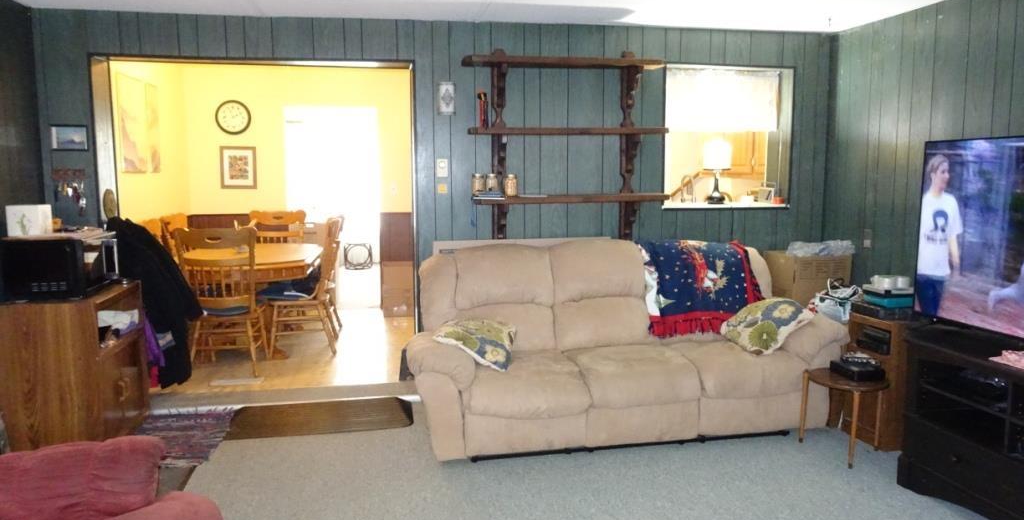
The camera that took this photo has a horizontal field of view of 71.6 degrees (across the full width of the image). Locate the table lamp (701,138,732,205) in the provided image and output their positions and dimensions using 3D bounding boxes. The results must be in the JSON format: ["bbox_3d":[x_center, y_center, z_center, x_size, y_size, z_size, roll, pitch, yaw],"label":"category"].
[{"bbox_3d":[1.413,-0.610,4.875,0.205,0.445,0.205,-2,7,-10],"label":"table lamp"}]

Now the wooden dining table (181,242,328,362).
[{"bbox_3d":[-2.085,0.321,5.778,1.080,0.757,1.550,-2,7,-10],"label":"wooden dining table"}]

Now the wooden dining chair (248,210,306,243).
[{"bbox_3d":[-2.076,0.121,6.216,0.510,1.030,0.580,-1,7,-10],"label":"wooden dining chair"}]

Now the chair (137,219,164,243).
[{"bbox_3d":[-2.459,0.224,5.442,0.540,1.030,0.510,-2,7,-10],"label":"chair"}]

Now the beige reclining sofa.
[{"bbox_3d":[0.591,0.412,4.076,2.350,1.025,0.920,-2,7,-11],"label":"beige reclining sofa"}]

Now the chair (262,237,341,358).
[{"bbox_3d":[-1.651,0.199,5.607,0.540,1.030,0.510,-2,7,-10],"label":"chair"}]

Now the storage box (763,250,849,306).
[{"bbox_3d":[1.924,0.181,4.629,0.390,0.460,0.330,-1,7,-10],"label":"storage box"}]

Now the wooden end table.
[{"bbox_3d":[1.692,0.789,3.614,0.400,0.410,0.400,-2,7,-10],"label":"wooden end table"}]

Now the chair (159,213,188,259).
[{"bbox_3d":[-2.596,0.136,6.113,0.580,1.030,0.500,-1,7,-4],"label":"chair"}]

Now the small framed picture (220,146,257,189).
[{"bbox_3d":[-2.662,-0.901,6.918,0.335,0.400,0.025,-2,7,-10],"label":"small framed picture"}]

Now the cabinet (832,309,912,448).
[{"bbox_3d":[2.070,0.621,3.792,0.420,0.665,0.390,-1,7,-8],"label":"cabinet"}]

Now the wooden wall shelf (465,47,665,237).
[{"bbox_3d":[0.340,-0.674,4.358,1.230,1.230,0.210,-2,7,-10],"label":"wooden wall shelf"}]

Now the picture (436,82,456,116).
[{"bbox_3d":[-0.388,-0.968,4.279,0.110,0.202,0.025,-1,7,-10],"label":"picture"}]

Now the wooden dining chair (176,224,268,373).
[{"bbox_3d":[-1.958,0.270,4.955,0.490,1.030,0.600,-1,7,-10],"label":"wooden dining chair"}]

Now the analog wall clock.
[{"bbox_3d":[-2.691,-1.374,6.846,0.332,0.328,0.050,-2,7,-10],"label":"analog wall clock"}]

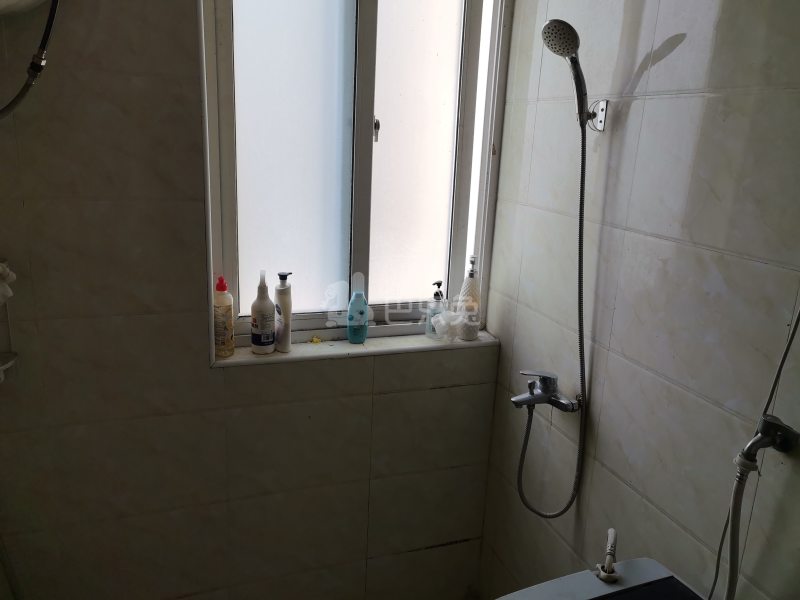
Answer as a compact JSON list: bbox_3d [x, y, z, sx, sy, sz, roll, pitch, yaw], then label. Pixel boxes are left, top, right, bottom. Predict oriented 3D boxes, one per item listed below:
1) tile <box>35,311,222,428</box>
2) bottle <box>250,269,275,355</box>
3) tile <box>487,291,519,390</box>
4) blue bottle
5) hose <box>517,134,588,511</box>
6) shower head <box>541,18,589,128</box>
[{"bbox_3d":[-0.710,0.179,1.685,0.450,0.300,0.010,-3,16,-20],"label":"tile"},{"bbox_3d":[-0.401,0.033,1.831,0.068,0.245,0.068,5,15,7],"label":"bottle"},{"bbox_3d":[0.332,0.126,2.078,0.010,0.300,0.184,-3,16,-20],"label":"tile"},{"bbox_3d":[-0.130,0.056,1.963,0.064,0.163,0.042,0,15,-10],"label":"blue bottle"},{"bbox_3d":[0.417,0.090,1.603,0.140,1.060,0.125,-3,16,-20],"label":"hose"},{"bbox_3d":[0.407,-0.535,1.463,0.052,0.254,0.092,-36,27,-24],"label":"shower head"}]

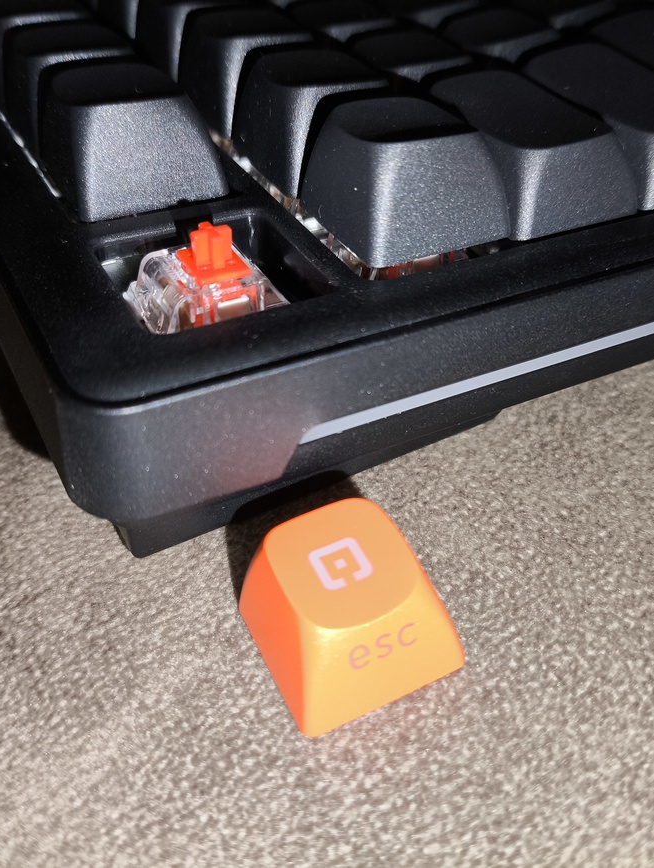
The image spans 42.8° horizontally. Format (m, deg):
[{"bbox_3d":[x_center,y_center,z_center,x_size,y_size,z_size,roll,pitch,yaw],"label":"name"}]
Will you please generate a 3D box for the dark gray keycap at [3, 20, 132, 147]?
[{"bbox_3d":[-0.032,-0.047,0.110,0.018,0.012,0.018,-17,45,-22],"label":"dark gray keycap"}]

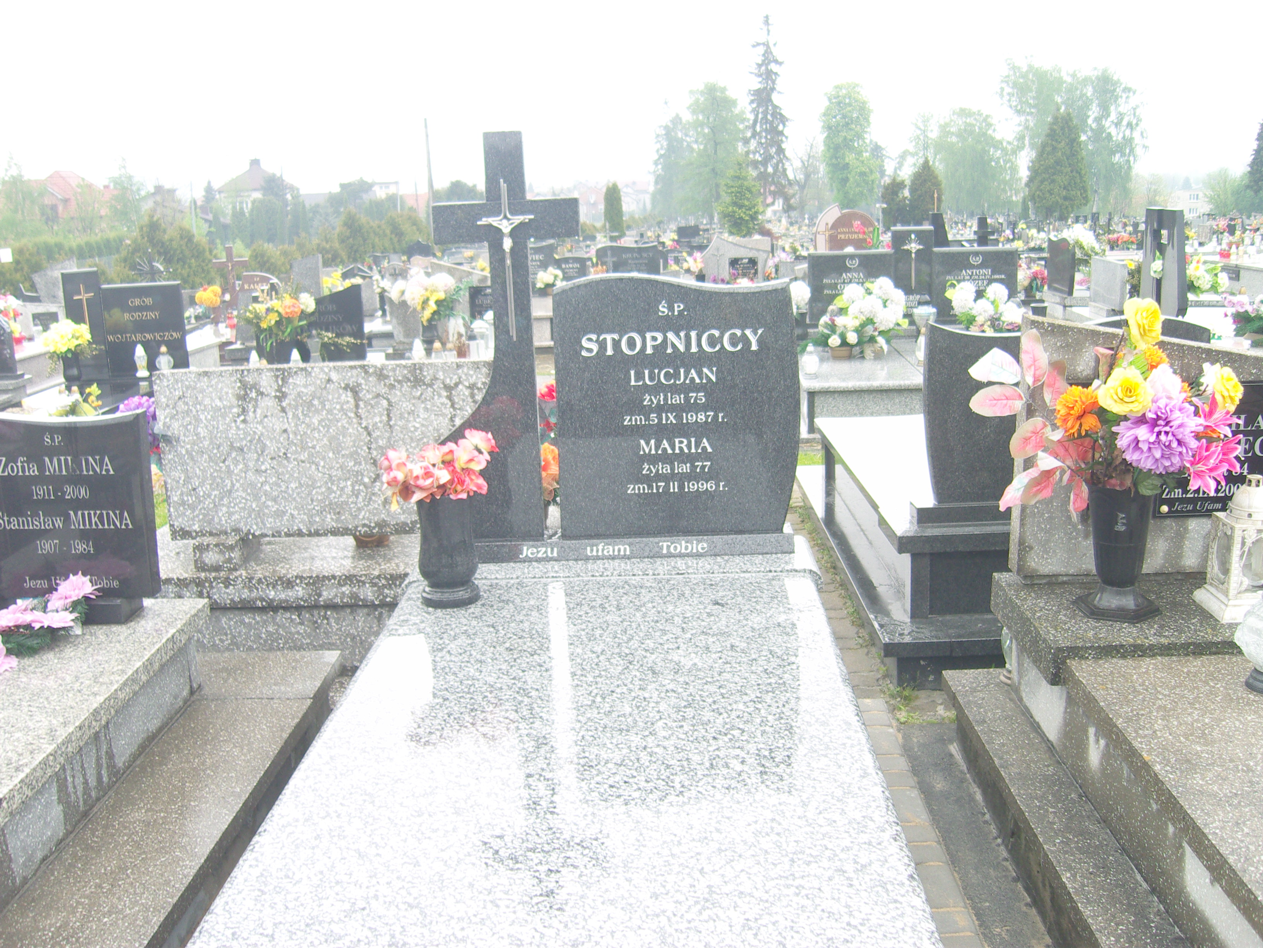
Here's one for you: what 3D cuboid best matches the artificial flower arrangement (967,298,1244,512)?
[{"bbox_3d":[1.137,-0.169,3.020,0.630,0.500,0.420,-2,13,1],"label":"artificial flower arrangement"}]

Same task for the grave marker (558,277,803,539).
[{"bbox_3d":[0.119,-0.176,3.282,0.632,0.690,0.090,-1,13,3],"label":"grave marker"}]

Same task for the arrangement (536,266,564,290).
[{"bbox_3d":[-1.002,-2.387,15.274,0.360,0.300,0.330,-2,13,1],"label":"arrangement"}]

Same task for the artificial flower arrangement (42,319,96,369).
[{"bbox_3d":[-4.126,-0.951,9.092,0.380,0.350,0.350,-2,13,1],"label":"artificial flower arrangement"}]

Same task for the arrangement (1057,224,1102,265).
[{"bbox_3d":[5.576,-2.859,15.458,0.560,0.490,0.460,-2,13,1],"label":"arrangement"}]

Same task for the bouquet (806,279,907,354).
[{"bbox_3d":[1.540,-1.098,8.546,0.670,0.510,0.480,-2,13,1],"label":"bouquet"}]

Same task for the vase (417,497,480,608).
[{"bbox_3d":[-0.450,0.174,3.039,0.155,0.265,0.155,-2,13,1],"label":"vase"}]

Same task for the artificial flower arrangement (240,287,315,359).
[{"bbox_3d":[-2.547,-1.076,8.932,0.510,0.500,0.420,-2,13,1],"label":"artificial flower arrangement"}]

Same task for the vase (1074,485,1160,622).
[{"bbox_3d":[1.222,0.185,3.141,0.200,0.325,0.200,-2,13,1],"label":"vase"}]

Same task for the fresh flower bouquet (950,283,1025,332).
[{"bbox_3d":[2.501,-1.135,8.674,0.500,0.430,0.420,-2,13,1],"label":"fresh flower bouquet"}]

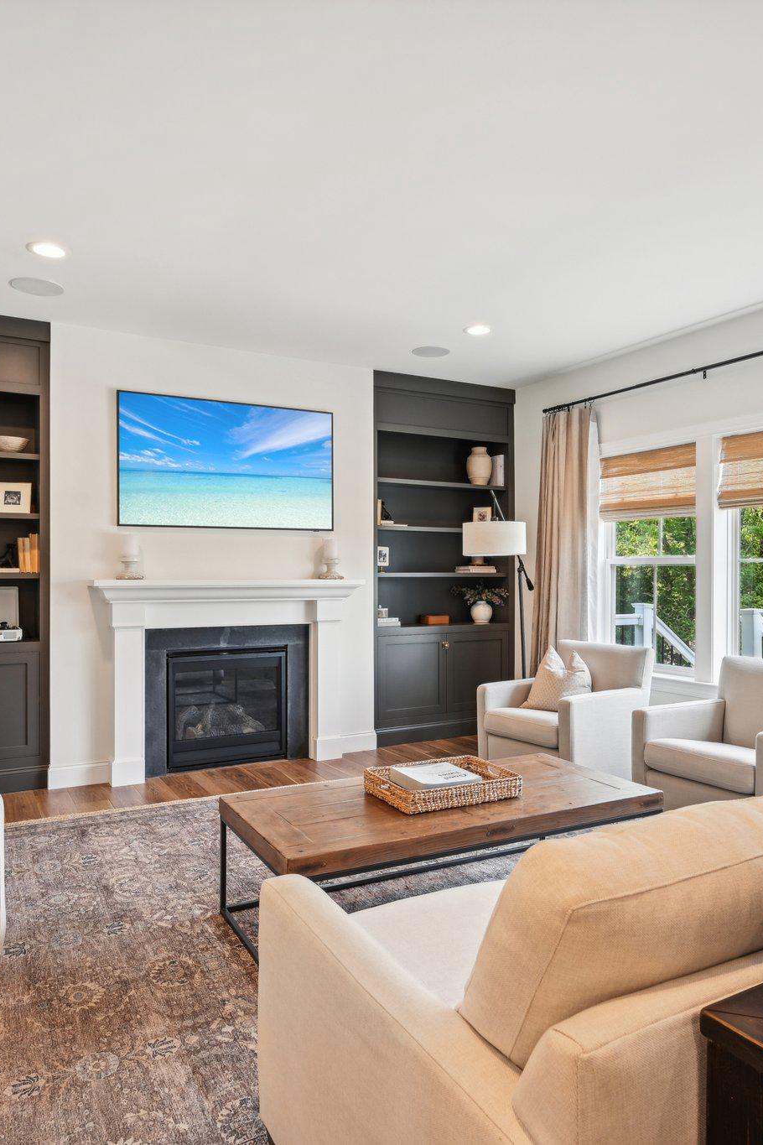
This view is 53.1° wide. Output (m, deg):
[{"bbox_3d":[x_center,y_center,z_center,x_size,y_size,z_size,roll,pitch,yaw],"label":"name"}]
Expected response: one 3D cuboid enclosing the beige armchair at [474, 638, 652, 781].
[{"bbox_3d":[1.112,0.875,4.620,0.800,0.830,0.710,0,0,-40],"label":"beige armchair"}]

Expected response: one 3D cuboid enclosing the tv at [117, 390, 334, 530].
[{"bbox_3d":[-0.975,-0.704,5.029,1.455,0.825,0.040,0,0,-29],"label":"tv"}]

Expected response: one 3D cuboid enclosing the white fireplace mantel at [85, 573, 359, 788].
[{"bbox_3d":[-0.934,0.663,4.900,1.760,1.234,0.250,0,0,-29],"label":"white fireplace mantel"}]

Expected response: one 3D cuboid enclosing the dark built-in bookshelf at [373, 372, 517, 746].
[{"bbox_3d":[0.435,-0.091,6.072,1.340,2.760,0.370,0,0,-29],"label":"dark built-in bookshelf"}]

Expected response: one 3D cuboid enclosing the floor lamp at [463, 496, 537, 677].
[{"bbox_3d":[0.895,0.347,5.500,0.450,1.870,0.900,0,0,28],"label":"floor lamp"}]

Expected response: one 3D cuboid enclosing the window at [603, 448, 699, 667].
[{"bbox_3d":[1.773,-0.083,5.029,0.110,1.430,0.830,0,0,-29],"label":"window"}]

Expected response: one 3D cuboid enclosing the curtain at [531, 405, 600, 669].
[{"bbox_3d":[1.313,0.037,5.628,0.140,2.480,0.650,0,0,-29],"label":"curtain"}]

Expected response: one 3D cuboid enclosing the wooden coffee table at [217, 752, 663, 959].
[{"bbox_3d":[0.252,1.066,2.936,1.555,0.425,0.700,0,0,-29],"label":"wooden coffee table"}]

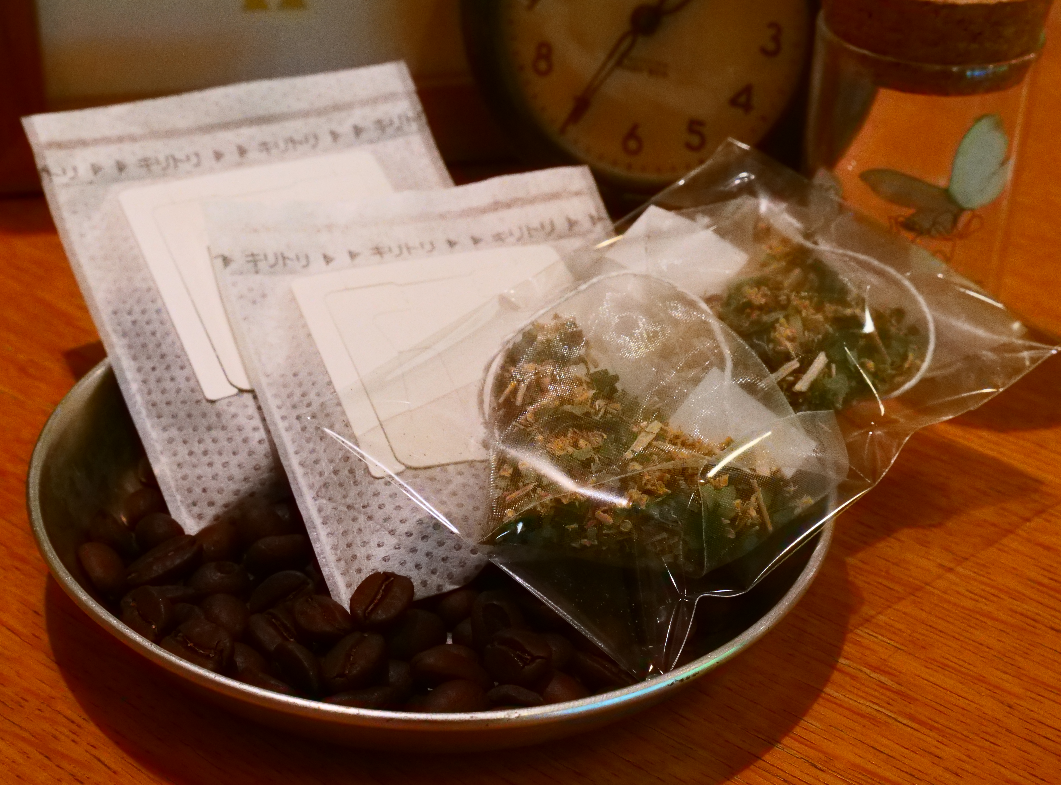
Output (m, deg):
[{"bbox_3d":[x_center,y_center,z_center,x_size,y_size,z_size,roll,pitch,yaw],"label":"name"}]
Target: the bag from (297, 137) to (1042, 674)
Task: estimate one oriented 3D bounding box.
[{"bbox_3d":[0.026,-0.004,0.290,0.095,0.024,0.070,-35,58,-29],"label":"bag"}]

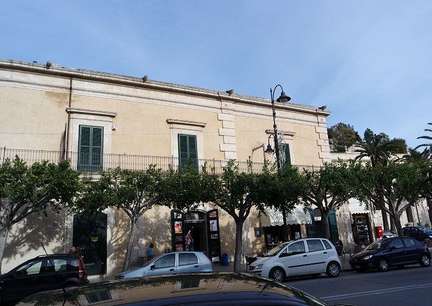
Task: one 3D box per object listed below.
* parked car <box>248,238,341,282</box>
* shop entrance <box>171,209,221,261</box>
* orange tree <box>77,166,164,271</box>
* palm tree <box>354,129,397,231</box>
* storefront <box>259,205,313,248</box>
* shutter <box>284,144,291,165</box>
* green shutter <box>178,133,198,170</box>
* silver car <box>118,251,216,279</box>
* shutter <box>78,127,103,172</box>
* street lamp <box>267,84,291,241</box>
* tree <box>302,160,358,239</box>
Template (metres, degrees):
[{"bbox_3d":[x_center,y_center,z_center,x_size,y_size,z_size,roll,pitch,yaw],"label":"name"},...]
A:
[{"bbox_3d":[3.288,4.445,13.076,3.920,1.640,1.700,1,-13,-16],"label":"parked car"},{"bbox_3d":[-1.108,4.778,17.533,2.900,3.250,0.500,4,-16,-26],"label":"shop entrance"},{"bbox_3d":[-3.906,3.059,12.858,3.900,4.750,3.500,1,-13,-16],"label":"orange tree"},{"bbox_3d":[18.108,3.592,33.542,4.500,11.900,4.500,4,-16,-26],"label":"palm tree"},{"bbox_3d":[4.511,5.099,19.963,3.300,3.400,1.000,4,-16,-26],"label":"storefront"},{"bbox_3d":[5.263,0.475,22.526,0.650,2.430,0.080,3,-14,-27],"label":"shutter"},{"bbox_3d":[-1.663,0.150,18.761,1.224,2.611,0.100,4,-16,-26],"label":"green shutter"},{"bbox_3d":[-2.090,4.550,11.840,3.830,1.480,1.660,0,-15,-15],"label":"silver car"},{"bbox_3d":[-6.649,-0.182,16.311,1.224,2.611,0.100,4,-16,-26],"label":"shutter"},{"bbox_3d":[3.238,0.995,15.159,0.700,9.030,2.300,1,-13,-16],"label":"street lamp"},{"bbox_3d":[5.904,2.986,15.807,3.200,5.150,3.100,1,-13,-16],"label":"tree"}]

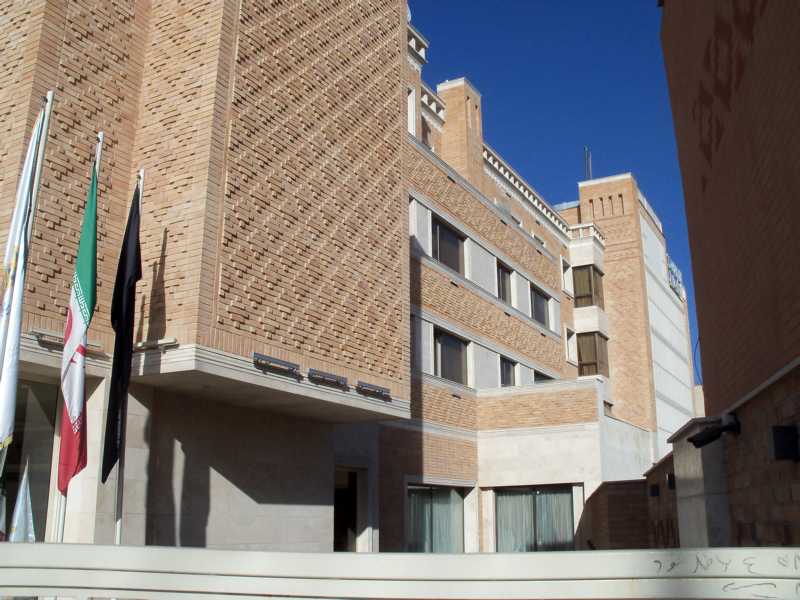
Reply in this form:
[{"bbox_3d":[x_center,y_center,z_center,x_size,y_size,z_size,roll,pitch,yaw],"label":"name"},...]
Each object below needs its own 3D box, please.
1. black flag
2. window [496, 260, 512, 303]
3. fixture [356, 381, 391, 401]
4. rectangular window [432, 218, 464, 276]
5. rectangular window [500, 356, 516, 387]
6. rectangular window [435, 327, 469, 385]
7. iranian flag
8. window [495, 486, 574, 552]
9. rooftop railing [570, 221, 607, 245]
[{"bbox_3d":[-2.880,0.252,8.258,0.310,3.125,0.260,5,-17,-18],"label":"black flag"},{"bbox_3d":[3.411,-0.488,26.585,0.150,1.283,1.283,-9,-18,28],"label":"window"},{"bbox_3d":[-0.390,1.324,11.828,0.170,0.190,0.890,-9,-18,28],"label":"fixture"},{"bbox_3d":[1.368,-1.470,23.056,0.150,1.274,2.232,-9,-18,28],"label":"rectangular window"},{"bbox_3d":[3.422,2.614,25.712,0.150,1.256,1.283,-9,-18,28],"label":"rectangular window"},{"bbox_3d":[1.391,1.633,22.203,0.150,1.256,2.186,-9,-18,28],"label":"rectangular window"},{"bbox_3d":[-2.911,0.169,7.389,0.330,3.112,0.260,6,-17,-21],"label":"iranian flag"},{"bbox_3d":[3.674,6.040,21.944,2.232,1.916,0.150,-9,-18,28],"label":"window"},{"bbox_3d":[8.046,-2.620,34.602,1.004,0.586,1.953,-9,-18,28],"label":"rooftop railing"}]

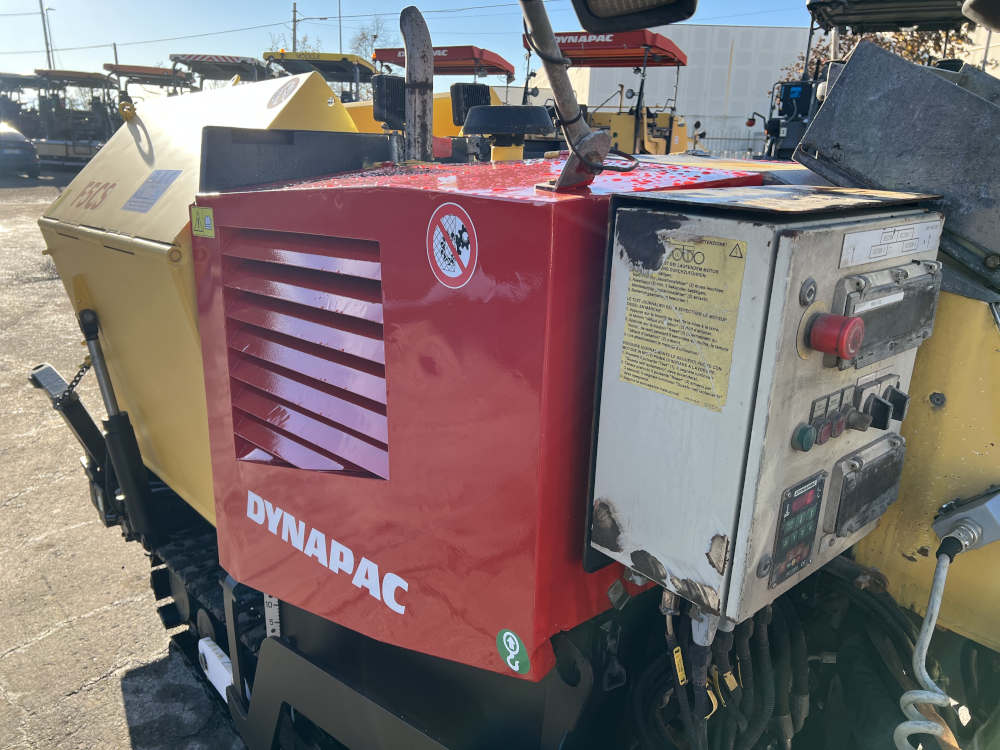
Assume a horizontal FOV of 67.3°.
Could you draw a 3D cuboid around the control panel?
[{"bbox_3d":[0.314,0.009,0.883,0.350,0.425,0.221,-12,20,-38],"label":"control panel"}]

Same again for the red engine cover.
[{"bbox_3d":[-0.124,0.051,1.374,0.440,0.840,1.005,-13,21,-40],"label":"red engine cover"}]

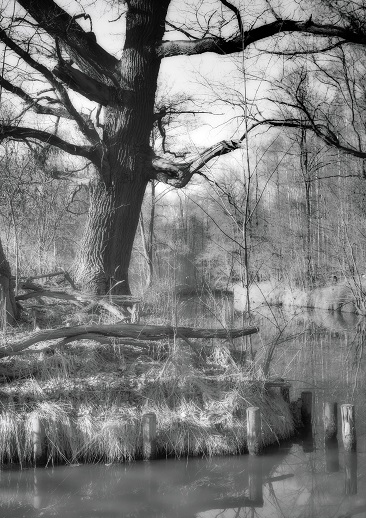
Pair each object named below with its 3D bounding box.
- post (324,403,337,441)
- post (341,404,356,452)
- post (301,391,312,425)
[{"bbox_3d":[1.731,1.895,7.500,0.141,0.410,0.141,-1,-1,0],"label":"post"},{"bbox_3d":[1.813,1.848,7.000,0.146,0.485,0.146,-1,-1,0],"label":"post"},{"bbox_3d":[1.589,1.902,8.200,0.140,0.390,0.140,-1,-1,0],"label":"post"}]

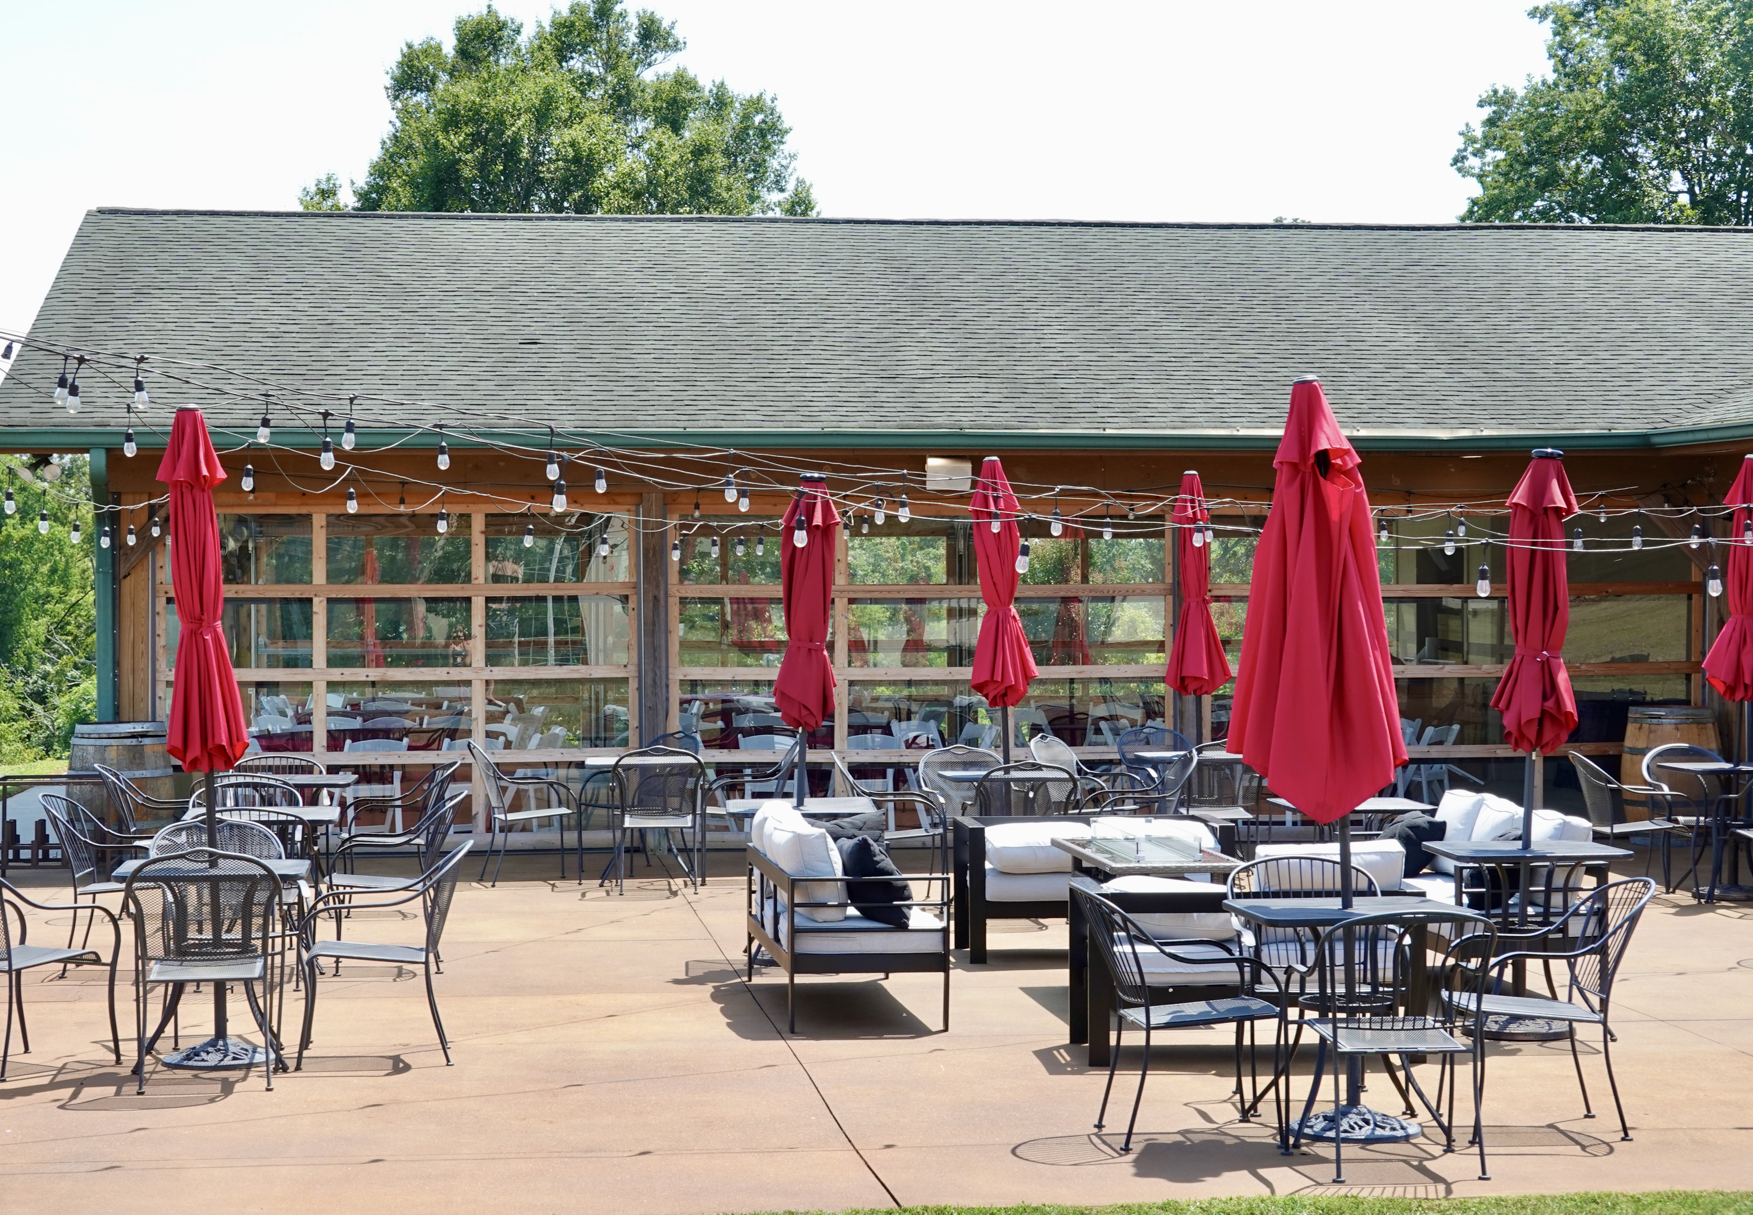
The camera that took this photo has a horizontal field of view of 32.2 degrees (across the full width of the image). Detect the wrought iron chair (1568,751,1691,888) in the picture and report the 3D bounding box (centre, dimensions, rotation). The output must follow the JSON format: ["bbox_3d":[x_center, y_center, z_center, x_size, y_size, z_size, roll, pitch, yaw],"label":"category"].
[{"bbox_3d":[4.334,1.254,17.529,0.640,0.850,0.570,0,0,-11],"label":"wrought iron chair"}]

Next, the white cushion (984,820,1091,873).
[{"bbox_3d":[0.814,1.197,15.100,0.560,0.170,0.520,0,12,-6],"label":"white cushion"}]

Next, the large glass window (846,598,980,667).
[{"bbox_3d":[0.327,0.173,20.847,1.050,0.484,0.050,0,0,-7],"label":"large glass window"}]

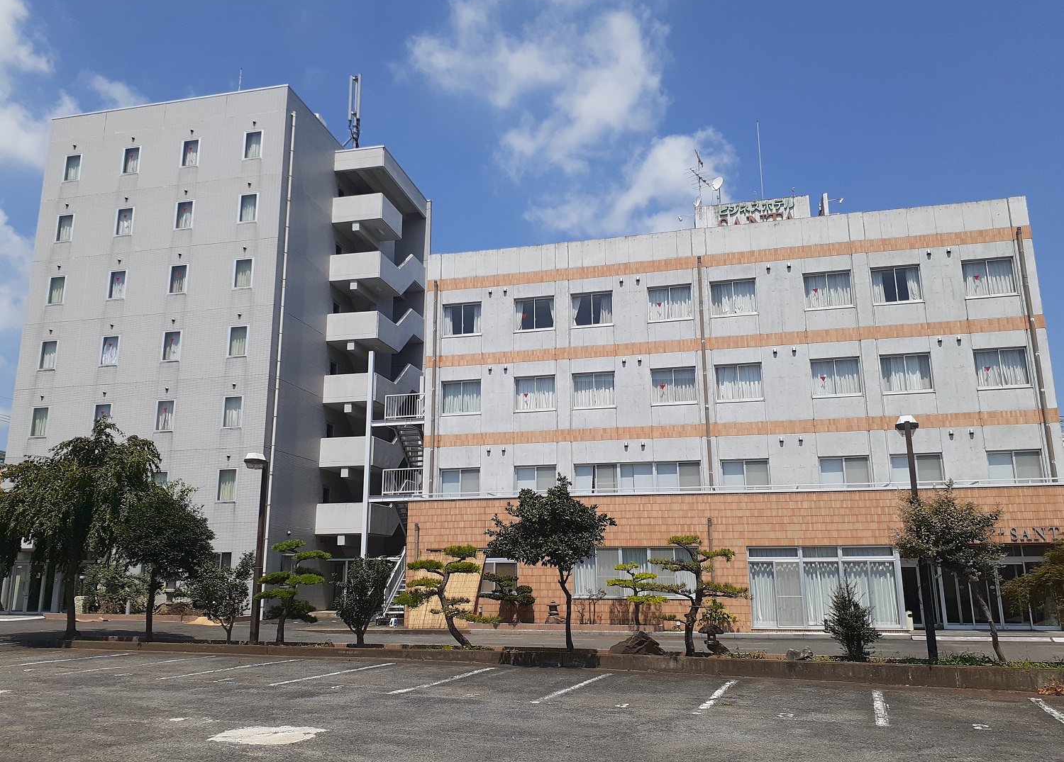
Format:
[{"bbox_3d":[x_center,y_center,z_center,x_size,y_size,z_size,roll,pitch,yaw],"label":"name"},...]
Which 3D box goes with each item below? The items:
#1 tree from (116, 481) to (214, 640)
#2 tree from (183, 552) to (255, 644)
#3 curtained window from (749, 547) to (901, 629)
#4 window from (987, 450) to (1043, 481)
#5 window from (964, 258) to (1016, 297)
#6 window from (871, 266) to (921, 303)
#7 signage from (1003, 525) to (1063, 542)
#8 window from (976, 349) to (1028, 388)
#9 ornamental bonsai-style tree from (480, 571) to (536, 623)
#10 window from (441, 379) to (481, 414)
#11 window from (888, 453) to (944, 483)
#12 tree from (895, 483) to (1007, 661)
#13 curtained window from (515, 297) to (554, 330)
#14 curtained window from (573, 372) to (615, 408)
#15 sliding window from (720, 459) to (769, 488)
[{"bbox_3d":[-9.776,4.723,22.040,2.299,4.122,2.184,6,-14,-23],"label":"tree"},{"bbox_3d":[-7.853,5.466,20.877,1.690,2.207,1.605,-3,-14,14],"label":"tree"},{"bbox_3d":[9.002,6.381,25.634,4.397,2.494,0.150,-3,-13,13],"label":"curtained window"},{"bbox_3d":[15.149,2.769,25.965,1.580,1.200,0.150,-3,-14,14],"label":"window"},{"bbox_3d":[15.118,-3.389,27.415,1.597,1.349,0.150,-3,-14,14],"label":"window"},{"bbox_3d":[12.355,-3.238,28.095,1.591,1.345,0.150,-3,-14,14],"label":"window"},{"bbox_3d":[14.817,4.504,24.435,1.651,0.422,0.100,-3,-13,13],"label":"signage"},{"bbox_3d":[15.060,-0.410,26.580,1.562,1.324,0.150,-3,-14,13],"label":"window"},{"bbox_3d":[-0.836,7.110,27.272,1.897,1.639,1.366,-3,-14,13],"label":"ornamental bonsai-style tree"},{"bbox_3d":[-2.654,0.639,31.182,1.534,1.312,0.150,-3,-13,13],"label":"window"},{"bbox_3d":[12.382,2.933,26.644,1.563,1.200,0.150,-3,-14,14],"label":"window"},{"bbox_3d":[7.988,3.638,15.828,1.919,3.273,1.823,-3,-14,14],"label":"tree"},{"bbox_3d":[0.104,-2.504,31.208,1.528,1.341,0.150,-3,-13,13],"label":"curtained window"},{"bbox_3d":[2.243,0.363,29.870,1.577,1.348,0.150,-3,-14,14],"label":"curtained window"},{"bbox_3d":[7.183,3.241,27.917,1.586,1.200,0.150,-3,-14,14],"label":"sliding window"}]

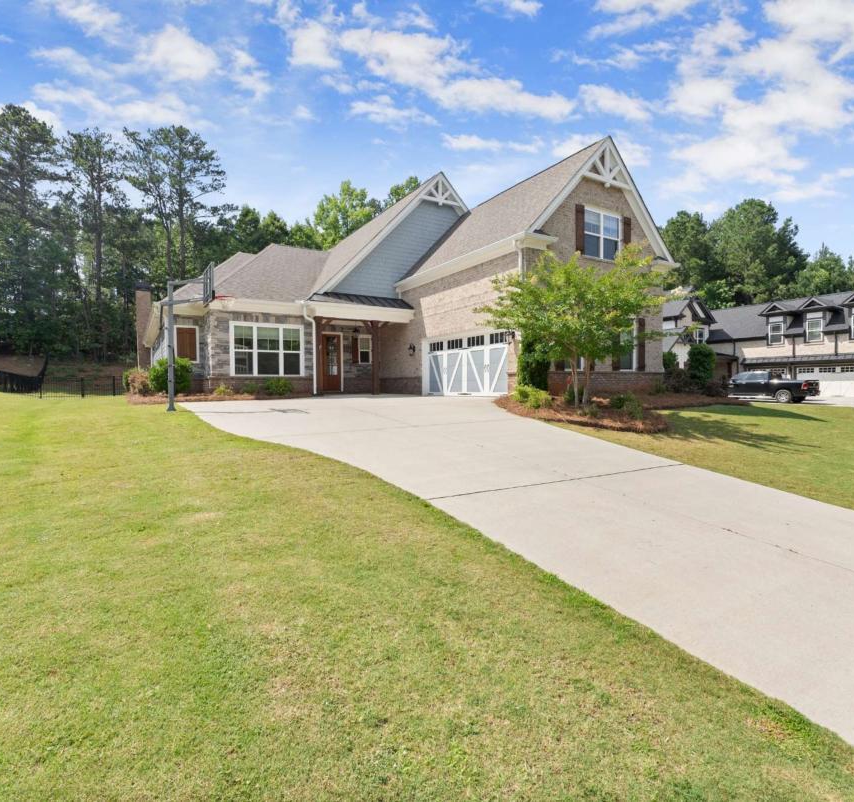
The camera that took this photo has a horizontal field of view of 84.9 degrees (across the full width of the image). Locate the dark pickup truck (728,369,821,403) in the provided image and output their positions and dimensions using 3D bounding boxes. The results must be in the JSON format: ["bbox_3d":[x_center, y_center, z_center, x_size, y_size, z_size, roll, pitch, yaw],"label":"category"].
[{"bbox_3d":[22.900,-0.900,31.800,2.030,1.950,5.850,-2,3,-29],"label":"dark pickup truck"}]

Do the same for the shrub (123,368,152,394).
[{"bbox_3d":[-9.828,-0.660,15.800,0.900,0.870,0.900,-2,3,-31],"label":"shrub"}]

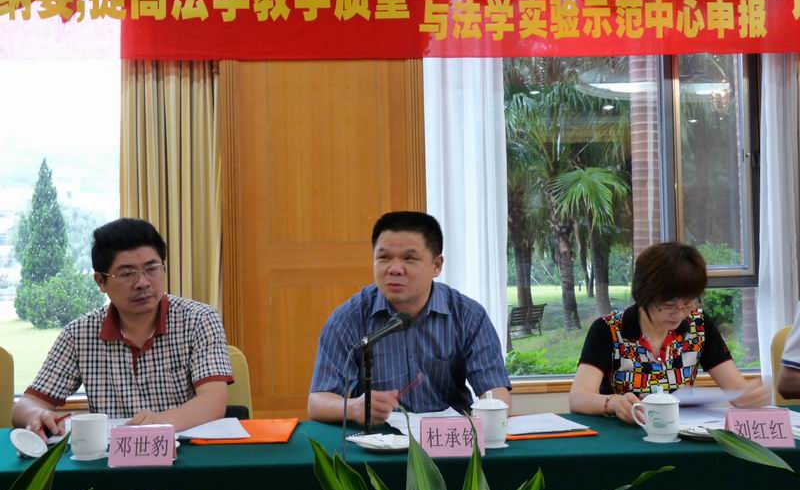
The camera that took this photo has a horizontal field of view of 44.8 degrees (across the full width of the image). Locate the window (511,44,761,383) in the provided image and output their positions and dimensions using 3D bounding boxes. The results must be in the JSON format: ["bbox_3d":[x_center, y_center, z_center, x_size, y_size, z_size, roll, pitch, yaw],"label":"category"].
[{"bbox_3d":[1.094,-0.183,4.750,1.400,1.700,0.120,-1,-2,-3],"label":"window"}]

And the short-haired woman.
[{"bbox_3d":[0.747,0.608,2.720,0.520,1.225,0.700,-1,-2,-5],"label":"short-haired woman"}]

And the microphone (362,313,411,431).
[{"bbox_3d":[-0.032,0.325,2.460,0.170,0.310,0.080,0,-2,-41],"label":"microphone"}]

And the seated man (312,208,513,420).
[{"bbox_3d":[0.029,0.575,2.700,0.550,1.320,0.720,-1,-2,3],"label":"seated man"}]

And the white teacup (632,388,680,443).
[{"bbox_3d":[0.596,0.398,2.260,0.108,0.125,0.088,-1,-2,-3],"label":"white teacup"}]

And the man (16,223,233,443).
[{"bbox_3d":[-0.744,0.592,2.620,0.570,1.315,0.720,-1,-2,-6],"label":"man"}]

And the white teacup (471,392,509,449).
[{"bbox_3d":[0.213,0.407,2.285,0.090,0.126,0.107,-1,-2,-3],"label":"white teacup"}]

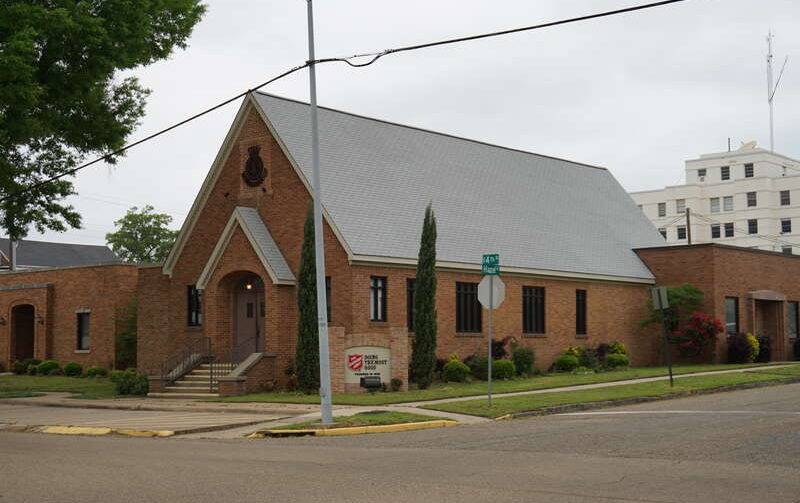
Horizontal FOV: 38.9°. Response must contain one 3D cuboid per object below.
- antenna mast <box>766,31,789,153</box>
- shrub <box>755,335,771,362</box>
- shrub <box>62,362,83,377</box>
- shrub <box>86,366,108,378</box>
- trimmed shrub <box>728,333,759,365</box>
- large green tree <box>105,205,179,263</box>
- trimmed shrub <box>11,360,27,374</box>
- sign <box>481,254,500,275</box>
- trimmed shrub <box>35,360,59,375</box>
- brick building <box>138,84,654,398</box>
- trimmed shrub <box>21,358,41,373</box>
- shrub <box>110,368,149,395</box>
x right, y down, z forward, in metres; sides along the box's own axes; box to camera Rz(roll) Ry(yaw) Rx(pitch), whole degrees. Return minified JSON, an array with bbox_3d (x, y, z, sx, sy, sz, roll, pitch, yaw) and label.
[{"bbox_3d":[46.523,-19.523,140.000,2.400,15.500,1.200,-5,-7,42],"label":"antenna mast"},{"bbox_3d":[14.284,3.783,44.644,0.800,1.100,0.750,-5,-7,42],"label":"shrub"},{"bbox_3d":[-11.215,4.041,38.800,0.680,0.520,0.660,-5,-7,42],"label":"shrub"},{"bbox_3d":[-10.092,4.004,37.800,0.720,0.380,0.660,-5,-7,42],"label":"shrub"},{"bbox_3d":[13.150,3.713,43.372,1.100,1.150,1.150,-5,-7,42],"label":"trimmed shrub"},{"bbox_3d":[-16.300,2.097,72.000,5.600,9.800,5.600,-5,-7,42],"label":"large green tree"},{"bbox_3d":[-13.805,4.162,41.000,0.600,0.500,0.600,-5,-7,42],"label":"trimmed shrub"},{"bbox_3d":[1.963,0.288,24.500,0.450,0.460,0.680,-5,-7,42],"label":"sign"},{"bbox_3d":[-12.383,4.075,39.800,0.780,0.560,0.720,-5,-7,42],"label":"trimmed shrub"},{"bbox_3d":[1.408,0.276,42.701,9.950,9.310,22.680,-5,-7,42],"label":"brick building"},{"bbox_3d":[-13.208,4.075,40.500,0.720,0.550,0.700,-5,-7,42],"label":"trimmed shrub"},{"bbox_3d":[-8.189,3.936,34.300,1.150,0.840,1.100,-5,-7,42],"label":"shrub"}]

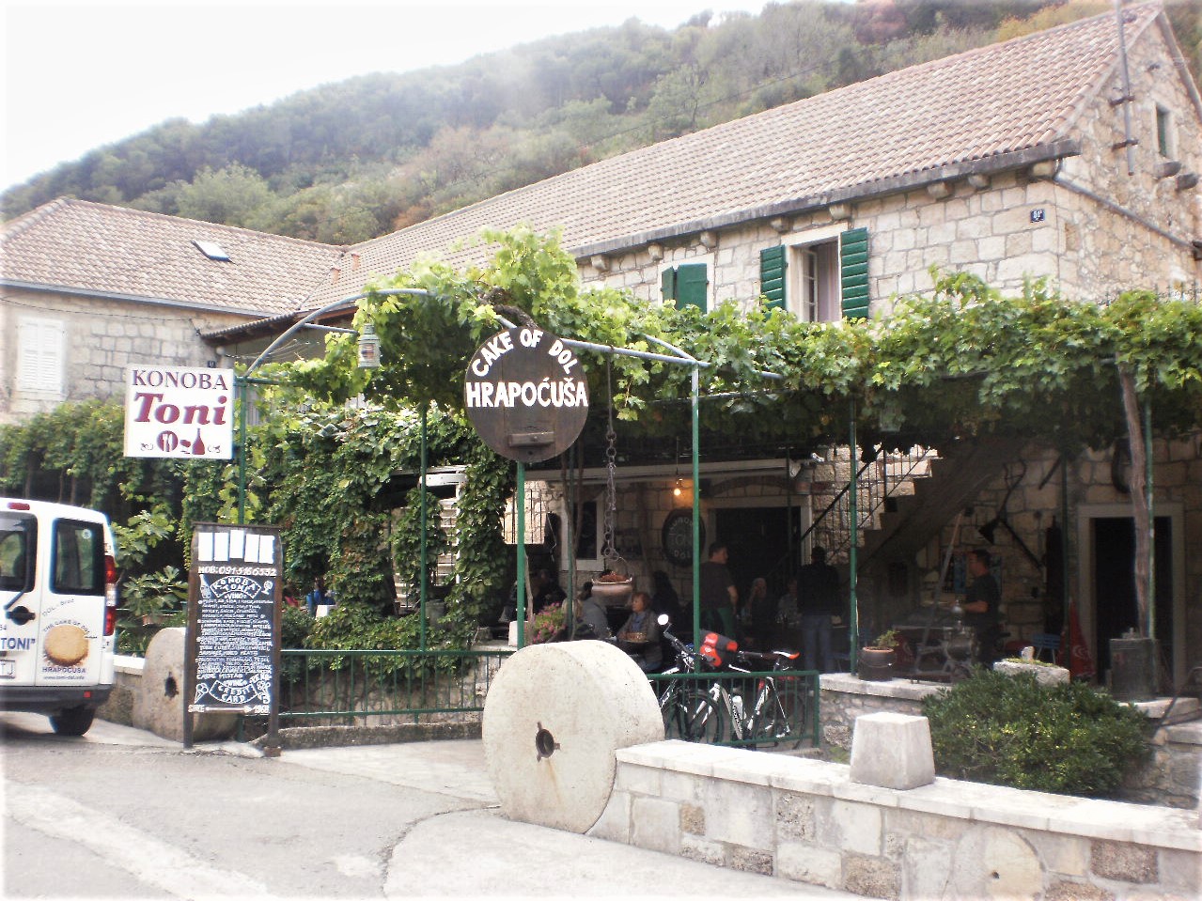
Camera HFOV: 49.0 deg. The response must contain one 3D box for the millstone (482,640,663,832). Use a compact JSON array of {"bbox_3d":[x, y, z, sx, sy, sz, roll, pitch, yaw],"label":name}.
[{"bbox_3d":[-0.160,1.540,6.975,0.361,1.032,1.032,3,-4,-44],"label":"millstone"}]

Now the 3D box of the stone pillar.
[{"bbox_3d":[1.258,1.289,5.679,0.260,0.272,0.260,-2,-4,41],"label":"stone pillar"}]

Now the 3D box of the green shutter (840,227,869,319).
[{"bbox_3d":[3.468,-2.396,18.033,0.050,1.200,0.430,3,-4,-43],"label":"green shutter"}]

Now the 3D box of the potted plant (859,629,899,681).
[{"bbox_3d":[2.484,1.824,11.800,0.340,0.450,0.320,-1,-3,12],"label":"potted plant"}]

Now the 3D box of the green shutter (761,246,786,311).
[{"bbox_3d":[2.488,-2.345,19.083,0.050,1.200,0.440,2,-4,-37],"label":"green shutter"}]

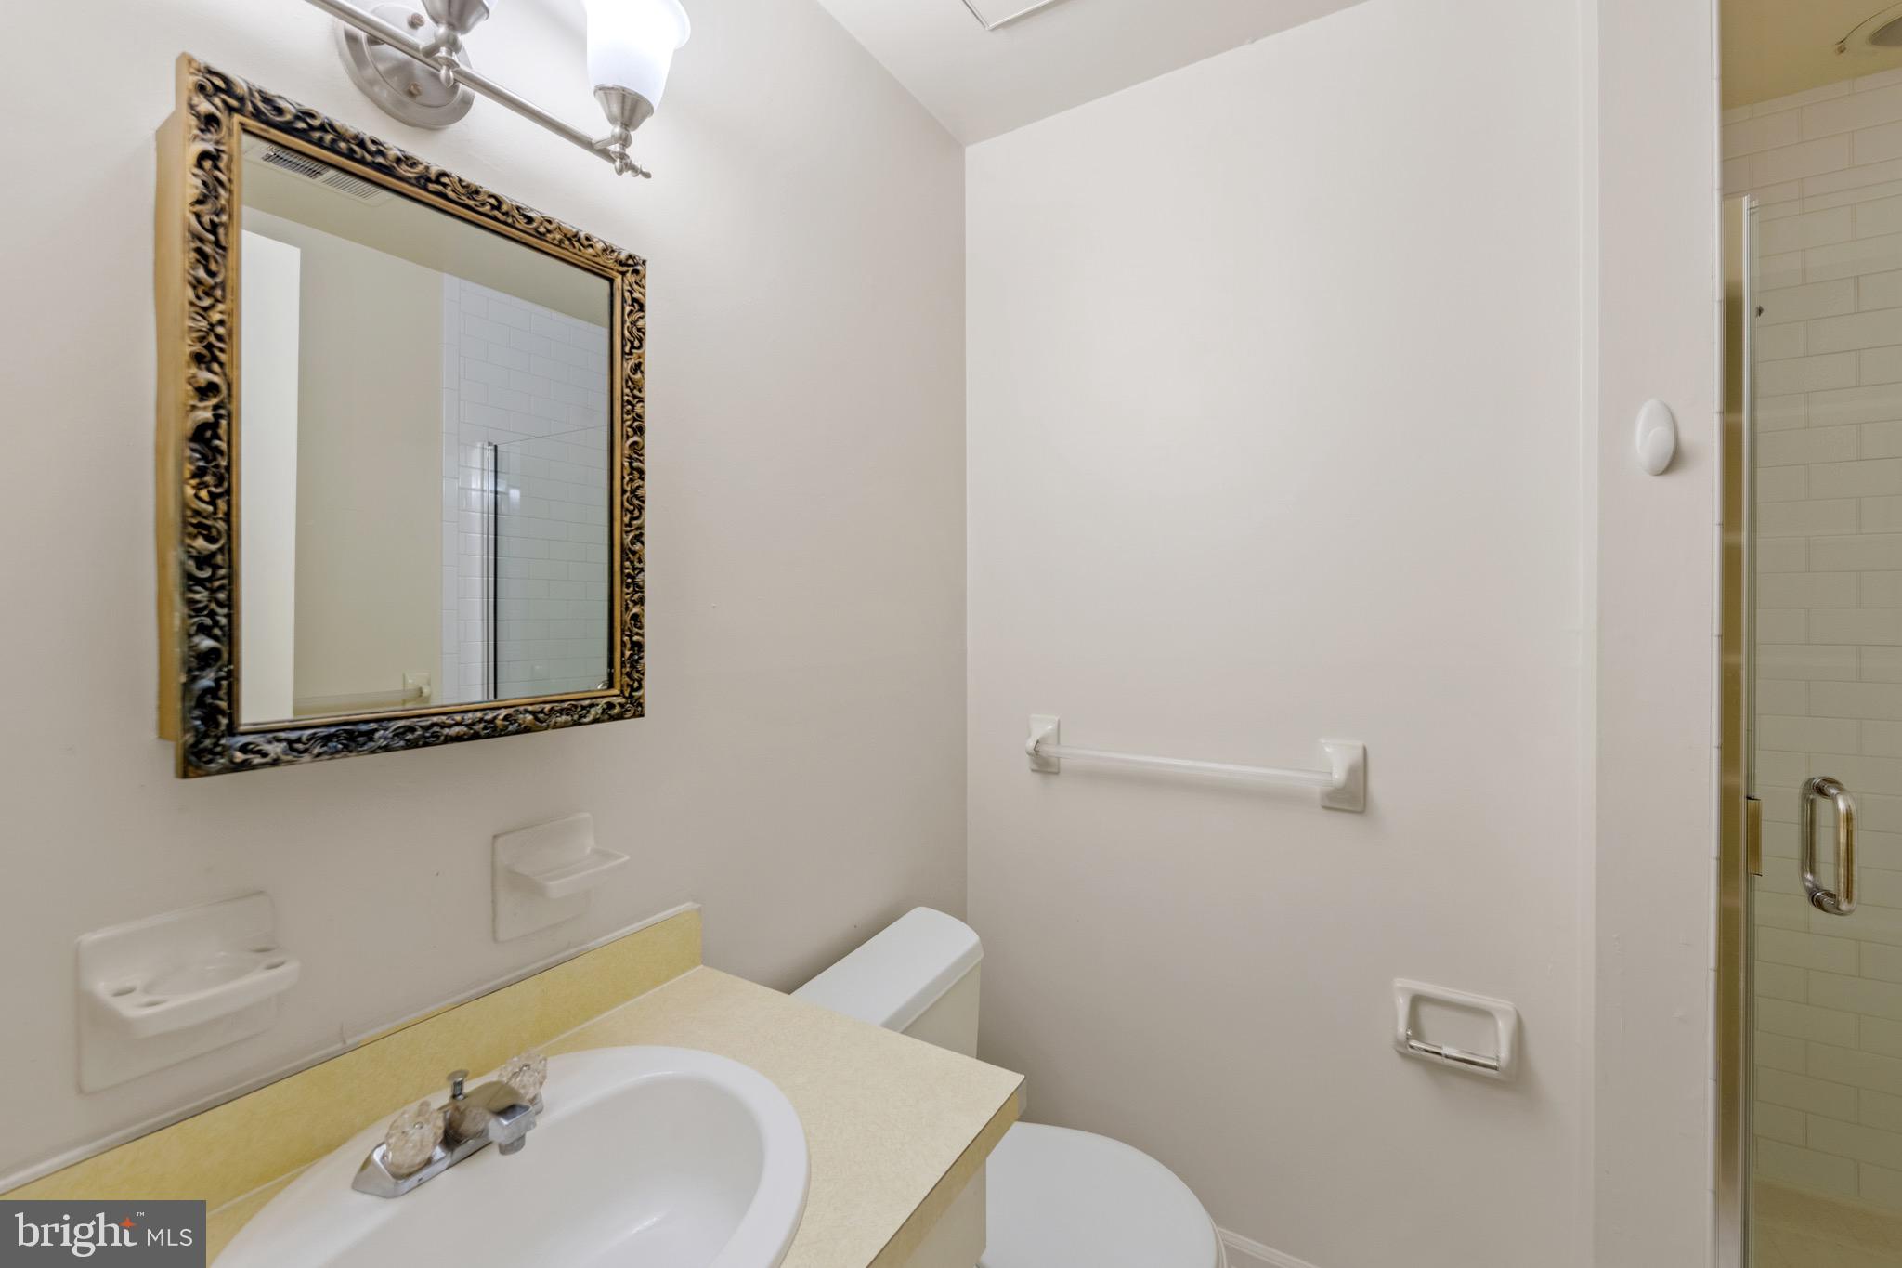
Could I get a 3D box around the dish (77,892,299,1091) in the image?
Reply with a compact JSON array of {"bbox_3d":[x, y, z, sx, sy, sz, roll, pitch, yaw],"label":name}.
[{"bbox_3d":[-0.631,0.307,0.622,0.088,0.125,0.123,1,1,31],"label":"dish"}]

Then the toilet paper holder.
[{"bbox_3d":[0.869,0.699,1.276,0.175,0.131,0.075,1,1,31],"label":"toilet paper holder"}]

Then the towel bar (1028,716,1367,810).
[{"bbox_3d":[0.459,0.262,1.516,0.678,0.130,0.077,1,1,31],"label":"towel bar"}]

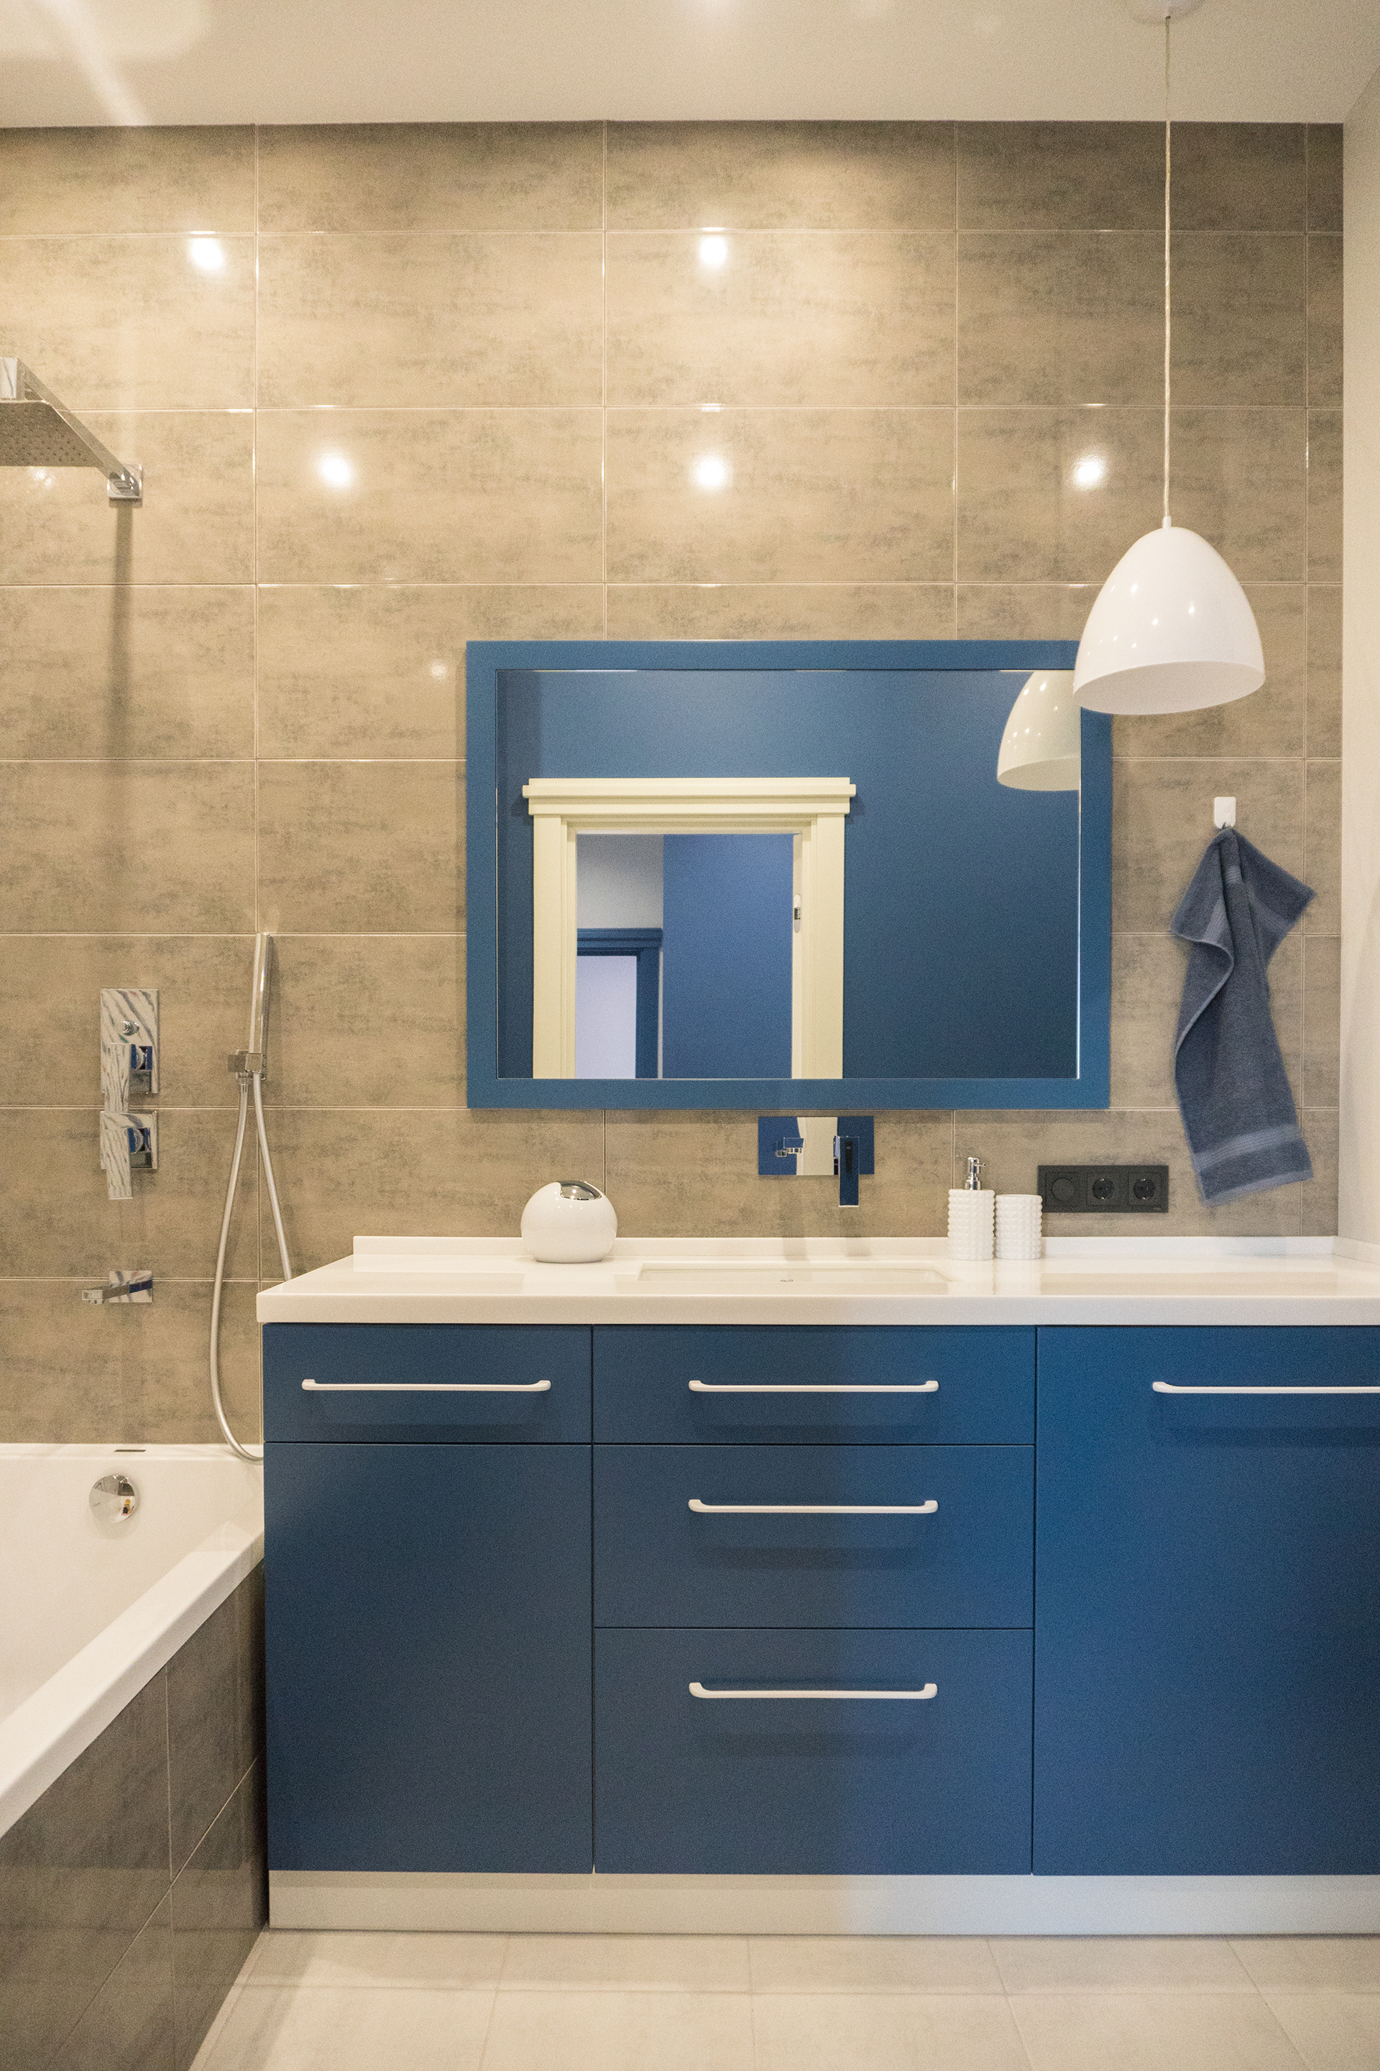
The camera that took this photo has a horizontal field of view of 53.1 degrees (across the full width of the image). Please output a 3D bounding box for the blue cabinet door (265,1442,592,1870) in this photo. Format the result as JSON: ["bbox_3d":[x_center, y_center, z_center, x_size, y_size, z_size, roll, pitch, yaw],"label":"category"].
[{"bbox_3d":[-0.351,0.836,2.045,0.440,0.575,0.380,0,0,0],"label":"blue cabinet door"}]

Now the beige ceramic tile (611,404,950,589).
[{"bbox_3d":[0.155,-0.923,2.373,0.599,0.301,0.015,0,0,0],"label":"beige ceramic tile"}]

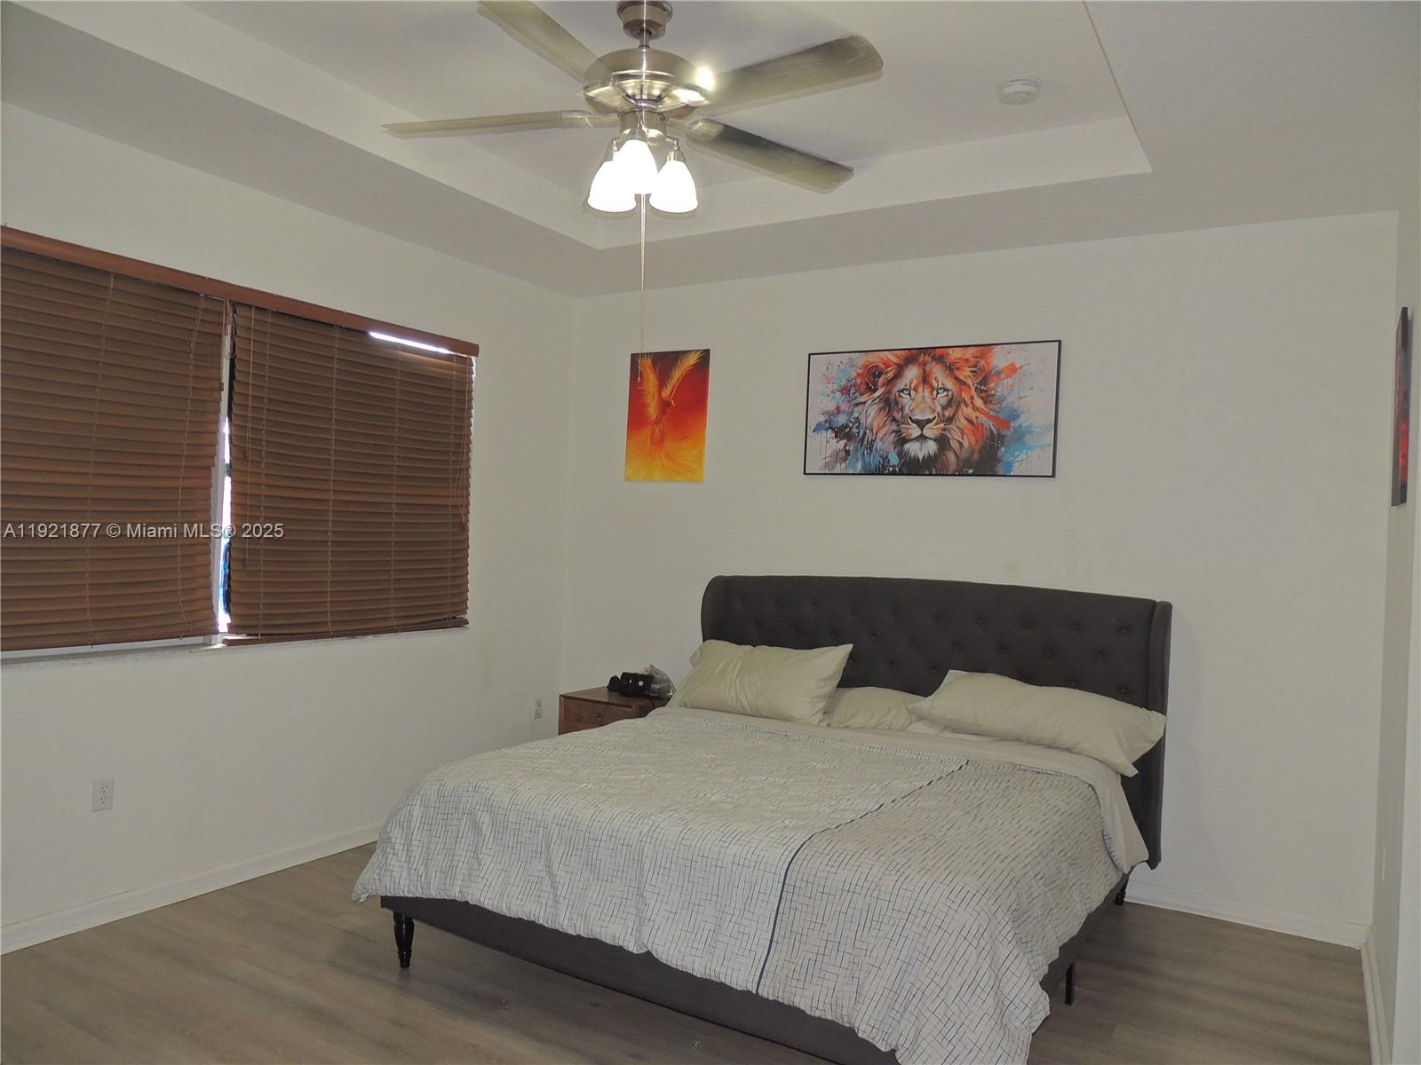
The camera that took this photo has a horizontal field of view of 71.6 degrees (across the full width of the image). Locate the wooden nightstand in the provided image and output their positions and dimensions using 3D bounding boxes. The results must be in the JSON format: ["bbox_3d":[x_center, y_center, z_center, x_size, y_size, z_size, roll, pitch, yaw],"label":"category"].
[{"bbox_3d":[-0.472,1.147,5.131,0.472,0.596,0.420,2,0,31],"label":"wooden nightstand"}]

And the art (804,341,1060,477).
[{"bbox_3d":[0.985,-0.558,4.576,1.201,0.603,0.030,2,0,31],"label":"art"}]

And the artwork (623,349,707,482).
[{"bbox_3d":[-0.243,-0.624,5.320,0.511,0.707,0.025,2,0,31],"label":"artwork"}]

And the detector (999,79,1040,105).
[{"bbox_3d":[1.030,-1.460,3.277,0.130,0.036,0.130,2,0,31],"label":"detector"}]

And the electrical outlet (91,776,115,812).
[{"bbox_3d":[-2.154,0.932,3.501,0.008,0.115,0.072,2,0,31],"label":"electrical outlet"}]

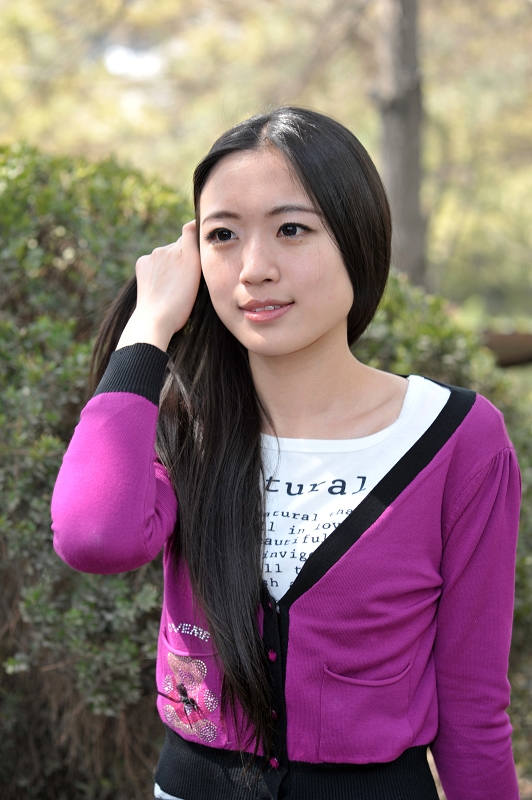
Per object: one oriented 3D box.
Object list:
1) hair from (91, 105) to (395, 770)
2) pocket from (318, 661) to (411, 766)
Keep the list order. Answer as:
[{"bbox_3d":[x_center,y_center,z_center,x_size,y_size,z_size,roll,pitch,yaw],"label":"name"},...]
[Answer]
[{"bbox_3d":[-0.022,0.023,1.735,0.250,0.575,0.240,1,3,20],"label":"hair"},{"bbox_3d":[0.088,0.278,1.685,0.082,0.090,0.024,0,3,-4],"label":"pocket"}]

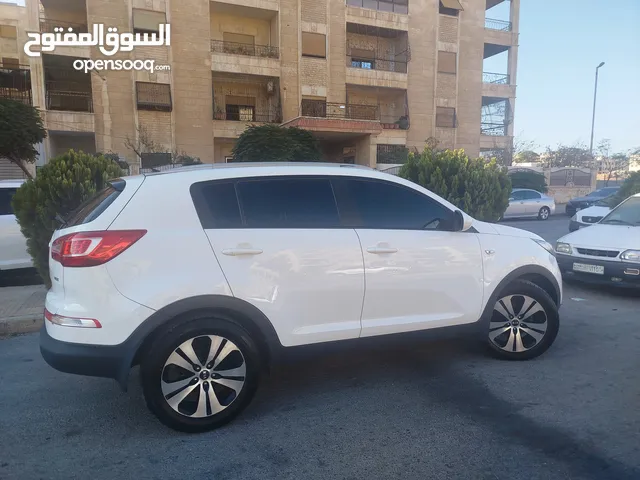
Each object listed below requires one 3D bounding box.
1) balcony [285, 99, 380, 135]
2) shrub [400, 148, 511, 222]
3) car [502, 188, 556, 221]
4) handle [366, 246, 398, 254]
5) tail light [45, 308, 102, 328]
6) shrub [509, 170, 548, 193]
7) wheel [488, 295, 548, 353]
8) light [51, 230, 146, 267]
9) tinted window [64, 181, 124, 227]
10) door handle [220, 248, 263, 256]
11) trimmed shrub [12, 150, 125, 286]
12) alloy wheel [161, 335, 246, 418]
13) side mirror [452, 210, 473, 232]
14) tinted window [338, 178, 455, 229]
[{"bbox_3d":[0.581,-5.978,22.549,4.350,1.380,2.800,-2,6,-19],"label":"balcony"},{"bbox_3d":[2.381,-0.582,7.846,1.964,1.968,1.755,-3,7,-25],"label":"shrub"},{"bbox_3d":[8.364,-1.615,19.906,4.500,1.450,1.760,-3,7,-25],"label":"car"},{"bbox_3d":[0.439,0.071,3.147,0.245,0.047,0.060,-3,6,-26],"label":"handle"},{"bbox_3d":[-1.408,0.448,2.513,0.320,0.100,0.360,-3,6,-26],"label":"tail light"},{"bbox_3d":[11.242,-2.622,24.246,2.245,2.271,2.245,-3,7,-25],"label":"shrub"},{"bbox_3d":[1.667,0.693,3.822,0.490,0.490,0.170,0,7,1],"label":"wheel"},{"bbox_3d":[-1.298,0.034,2.570,0.500,0.215,0.420,-3,6,-26],"label":"light"},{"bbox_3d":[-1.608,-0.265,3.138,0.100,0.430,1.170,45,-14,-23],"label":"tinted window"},{"bbox_3d":[-0.470,0.072,2.677,0.245,0.050,0.055,-3,7,-25],"label":"door handle"},{"bbox_3d":[-3.015,-0.183,5.366,1.240,1.746,1.240,-3,7,-25],"label":"trimmed shrub"},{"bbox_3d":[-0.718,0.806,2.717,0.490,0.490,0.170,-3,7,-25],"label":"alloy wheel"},{"bbox_3d":[1.046,-0.137,3.279,0.130,0.165,0.200,-3,7,-25],"label":"side mirror"},{"bbox_3d":[0.588,-0.262,3.332,0.970,0.400,0.070,-3,-12,-26],"label":"tinted window"}]

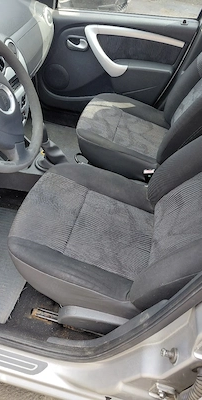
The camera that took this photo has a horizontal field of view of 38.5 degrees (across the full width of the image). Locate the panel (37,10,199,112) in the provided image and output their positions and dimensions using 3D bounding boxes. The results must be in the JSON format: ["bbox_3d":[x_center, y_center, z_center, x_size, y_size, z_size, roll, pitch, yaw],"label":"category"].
[{"bbox_3d":[0.028,-0.750,1.671,0.920,0.570,0.120,9,46,9],"label":"panel"}]

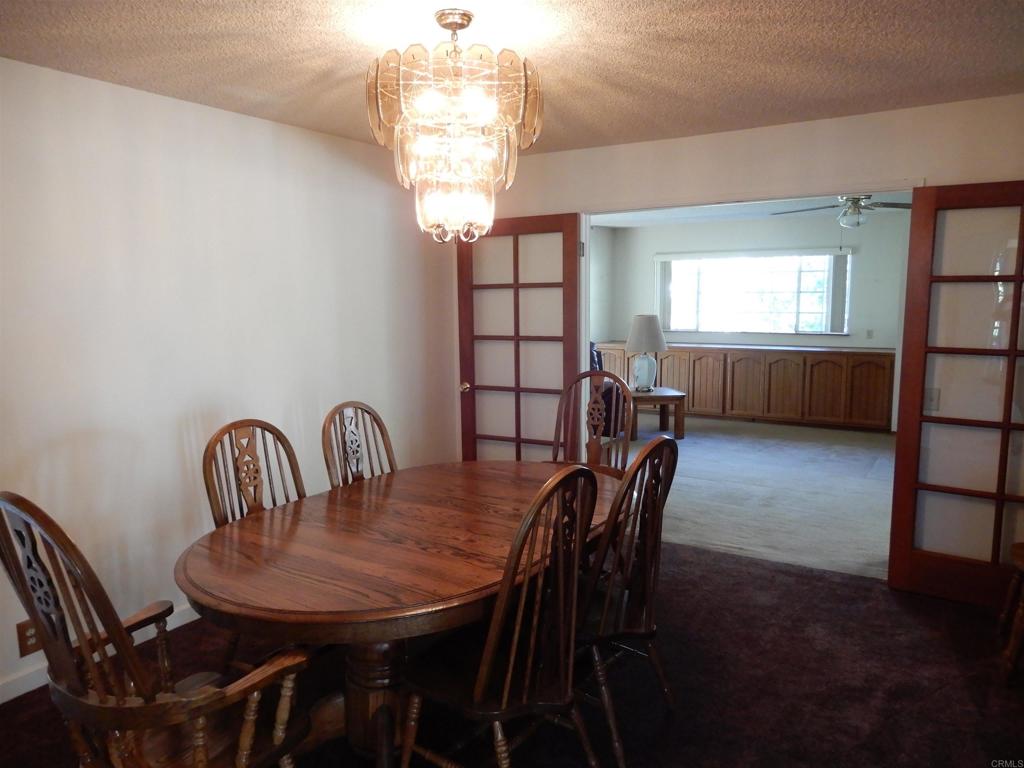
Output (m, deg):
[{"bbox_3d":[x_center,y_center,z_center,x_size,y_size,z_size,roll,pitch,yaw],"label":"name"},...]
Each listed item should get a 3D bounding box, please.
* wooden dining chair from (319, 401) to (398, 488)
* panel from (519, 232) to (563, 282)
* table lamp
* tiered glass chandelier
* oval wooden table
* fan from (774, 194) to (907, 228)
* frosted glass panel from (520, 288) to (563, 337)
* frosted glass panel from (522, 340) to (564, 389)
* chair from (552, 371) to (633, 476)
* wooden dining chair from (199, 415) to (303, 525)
[{"bbox_3d":[-0.477,0.629,3.147,0.560,1.070,0.470,4,9,31],"label":"wooden dining chair"},{"bbox_3d":[0.186,-0.815,4.625,0.320,0.320,0.015,3,8,27],"label":"panel"},{"bbox_3d":[1.442,-0.331,7.641,0.450,0.800,0.450,1,8,11],"label":"table lamp"},{"bbox_3d":[-0.176,-0.828,2.319,0.575,0.710,0.575,-1,8,-4],"label":"tiered glass chandelier"},{"bbox_3d":[-0.281,0.851,2.630,1.180,0.760,1.770,3,9,28],"label":"oval wooden table"},{"bbox_3d":[2.934,-1.450,6.118,1.340,0.300,1.340,4,9,31],"label":"fan"},{"bbox_3d":[0.191,-0.470,4.671,0.320,0.320,0.015,3,8,27],"label":"frosted glass panel"},{"bbox_3d":[0.196,-0.124,4.717,0.320,0.320,0.015,3,8,27],"label":"frosted glass panel"},{"bbox_3d":[0.345,0.530,3.618,0.560,1.120,0.600,4,9,33],"label":"chair"},{"bbox_3d":[-0.803,0.690,2.718,0.560,1.070,0.470,4,9,31],"label":"wooden dining chair"}]

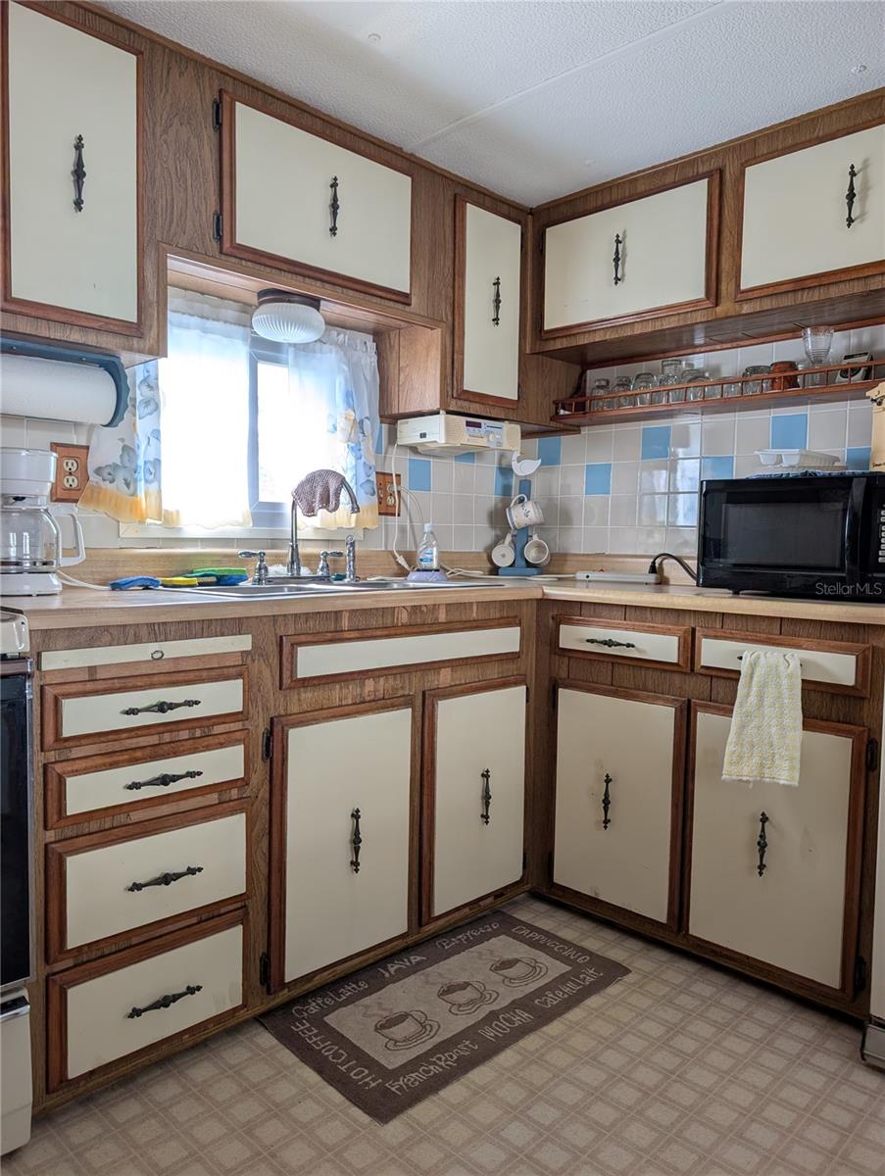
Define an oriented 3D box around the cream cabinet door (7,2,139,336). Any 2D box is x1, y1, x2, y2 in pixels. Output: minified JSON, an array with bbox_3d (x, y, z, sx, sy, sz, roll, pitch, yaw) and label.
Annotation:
[{"bbox_3d":[-0.726,-0.826,1.619,0.272,0.575,0.045,-2,5,-45],"label":"cream cabinet door"}]

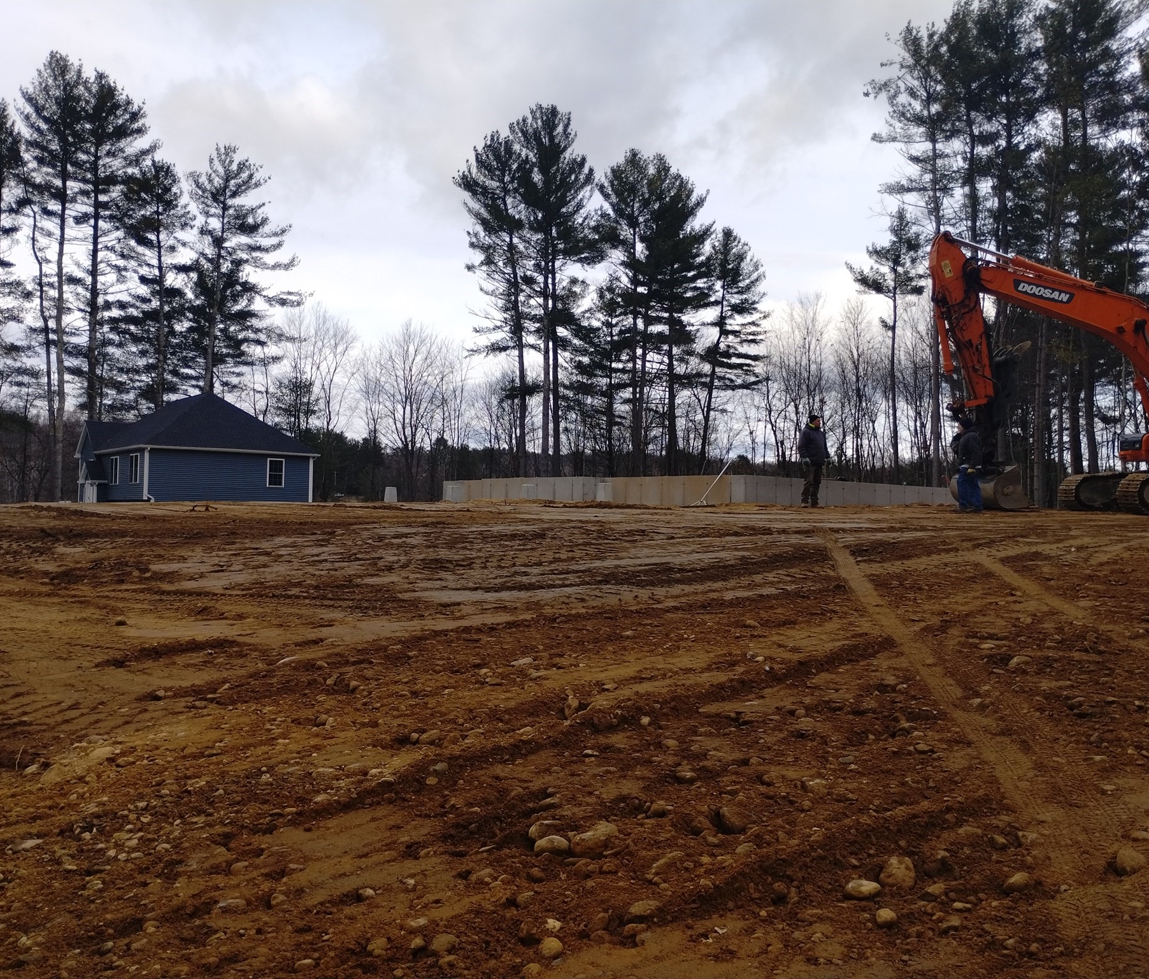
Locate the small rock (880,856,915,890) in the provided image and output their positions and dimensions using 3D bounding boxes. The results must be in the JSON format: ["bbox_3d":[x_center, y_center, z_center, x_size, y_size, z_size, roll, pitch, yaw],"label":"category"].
[{"bbox_3d":[1.141,1.357,3.727,0.128,0.117,0.102,1,-2,17],"label":"small rock"}]

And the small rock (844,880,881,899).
[{"bbox_3d":[0.998,1.384,3.643,0.129,0.059,0.090,1,-2,16],"label":"small rock"}]

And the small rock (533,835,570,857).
[{"bbox_3d":[-0.090,1.344,3.975,0.137,0.070,0.102,1,-1,-1],"label":"small rock"}]

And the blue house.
[{"bbox_3d":[-23.309,-2.264,62.871,10.300,6.695,15.913,2,-2,-37],"label":"blue house"}]

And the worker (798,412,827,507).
[{"bbox_3d":[4.636,-0.564,20.500,0.450,1.800,0.620,0,-2,40],"label":"worker"}]

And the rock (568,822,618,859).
[{"bbox_3d":[0.073,1.323,3.975,0.186,0.127,0.139,1,-1,1],"label":"rock"}]

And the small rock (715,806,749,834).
[{"bbox_3d":[0.633,1.329,4.233,0.133,0.109,0.120,1,-1,9],"label":"small rock"}]

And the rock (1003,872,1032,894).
[{"bbox_3d":[1.564,1.387,3.716,0.106,0.070,0.085,1,-2,23],"label":"rock"}]

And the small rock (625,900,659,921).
[{"bbox_3d":[0.223,1.379,3.449,0.109,0.057,0.092,1,-1,4],"label":"small rock"}]

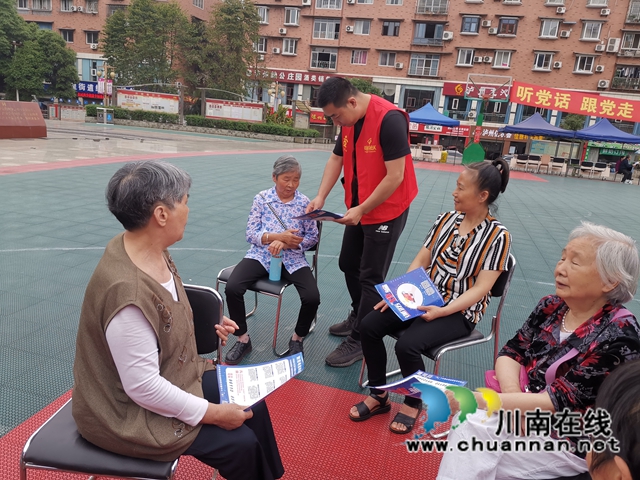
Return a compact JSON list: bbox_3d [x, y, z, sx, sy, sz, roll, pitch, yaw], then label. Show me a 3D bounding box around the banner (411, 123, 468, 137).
[{"bbox_3d":[11.583,-10.922,49.157,6.278,1.095,0.200,7,13,9],"label":"banner"}]

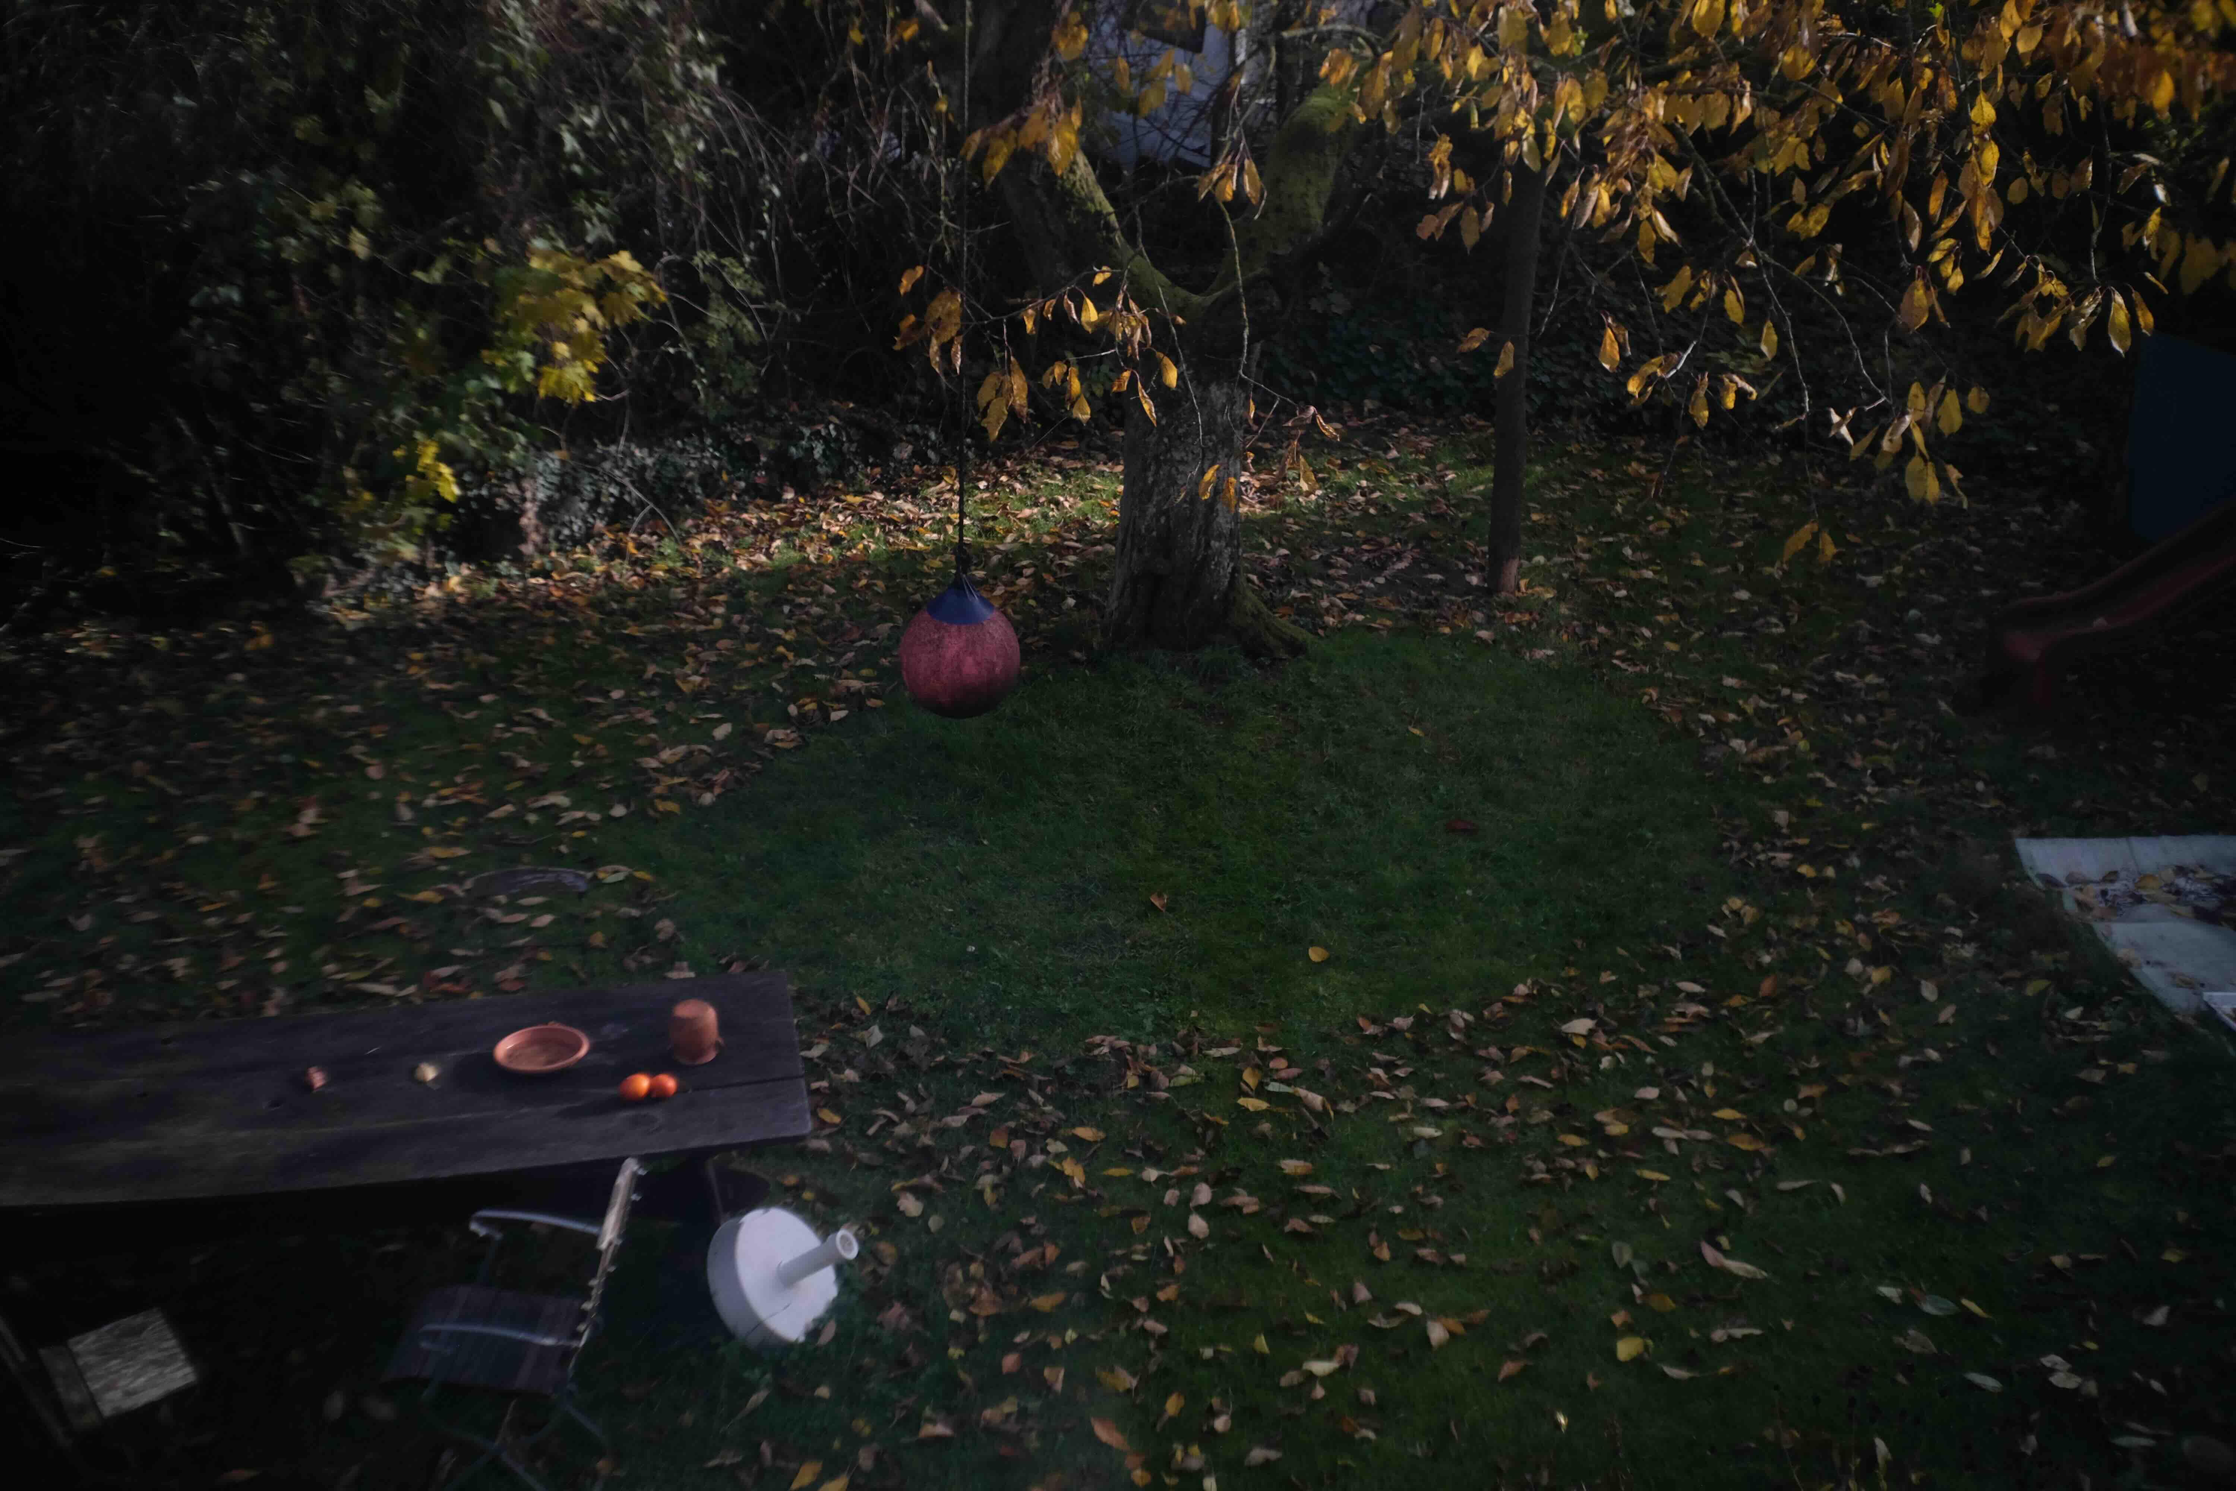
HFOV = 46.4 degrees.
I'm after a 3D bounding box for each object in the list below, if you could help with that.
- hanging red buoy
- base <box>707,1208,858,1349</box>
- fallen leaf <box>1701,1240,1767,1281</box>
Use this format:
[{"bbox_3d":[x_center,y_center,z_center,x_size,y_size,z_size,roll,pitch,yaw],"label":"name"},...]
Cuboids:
[{"bbox_3d":[-0.621,-0.391,10.223,0.470,0.580,0.470,0,22,-3],"label":"hanging red buoy"},{"bbox_3d":[-0.875,1.458,7.308,0.333,0.419,0.419,-30,7,28],"label":"base"},{"bbox_3d":[1.865,1.564,7.899,0.215,0.045,0.075,17,27,33],"label":"fallen leaf"}]

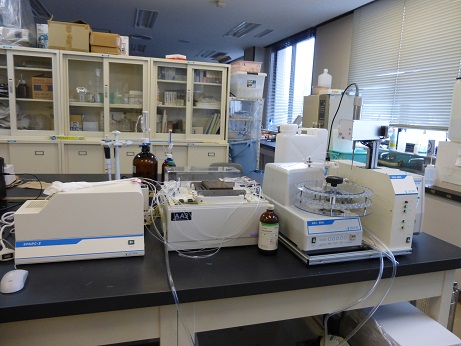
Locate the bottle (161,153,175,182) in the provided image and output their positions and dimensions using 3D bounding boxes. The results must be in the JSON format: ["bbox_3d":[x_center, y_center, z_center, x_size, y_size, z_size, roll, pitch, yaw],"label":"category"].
[{"bbox_3d":[-0.404,-0.009,2.280,0.092,0.218,0.092,-1,10,-18],"label":"bottle"}]

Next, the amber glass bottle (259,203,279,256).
[{"bbox_3d":[0.139,0.201,1.245,0.071,0.174,0.071,2,9,0],"label":"amber glass bottle"}]

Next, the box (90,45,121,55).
[{"bbox_3d":[-1.308,-1.256,3.617,0.251,0.067,0.250,-1,10,-18],"label":"box"}]

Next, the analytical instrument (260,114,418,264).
[{"bbox_3d":[0.412,0.030,1.389,0.438,0.490,0.445,-1,10,-18],"label":"analytical instrument"}]

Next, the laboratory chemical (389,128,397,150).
[{"bbox_3d":[1.694,-0.349,3.605,0.068,0.224,0.068,-1,10,-18],"label":"laboratory chemical"}]

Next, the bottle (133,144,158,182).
[{"bbox_3d":[-0.524,-0.027,2.140,0.151,0.289,0.151,-1,10,-18],"label":"bottle"}]

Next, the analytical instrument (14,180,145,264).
[{"bbox_3d":[-0.498,0.156,1.186,0.390,0.228,0.183,-1,10,-18],"label":"analytical instrument"}]

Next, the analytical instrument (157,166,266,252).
[{"bbox_3d":[-0.107,0.137,1.467,0.377,0.212,0.445,-1,10,-18],"label":"analytical instrument"}]

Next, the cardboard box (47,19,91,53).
[{"bbox_3d":[-1.620,-1.347,3.518,0.367,0.255,0.300,-1,10,-18],"label":"cardboard box"}]

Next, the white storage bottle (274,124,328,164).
[{"bbox_3d":[0.476,-0.097,2.364,0.300,0.440,0.180,-1,10,-18],"label":"white storage bottle"}]

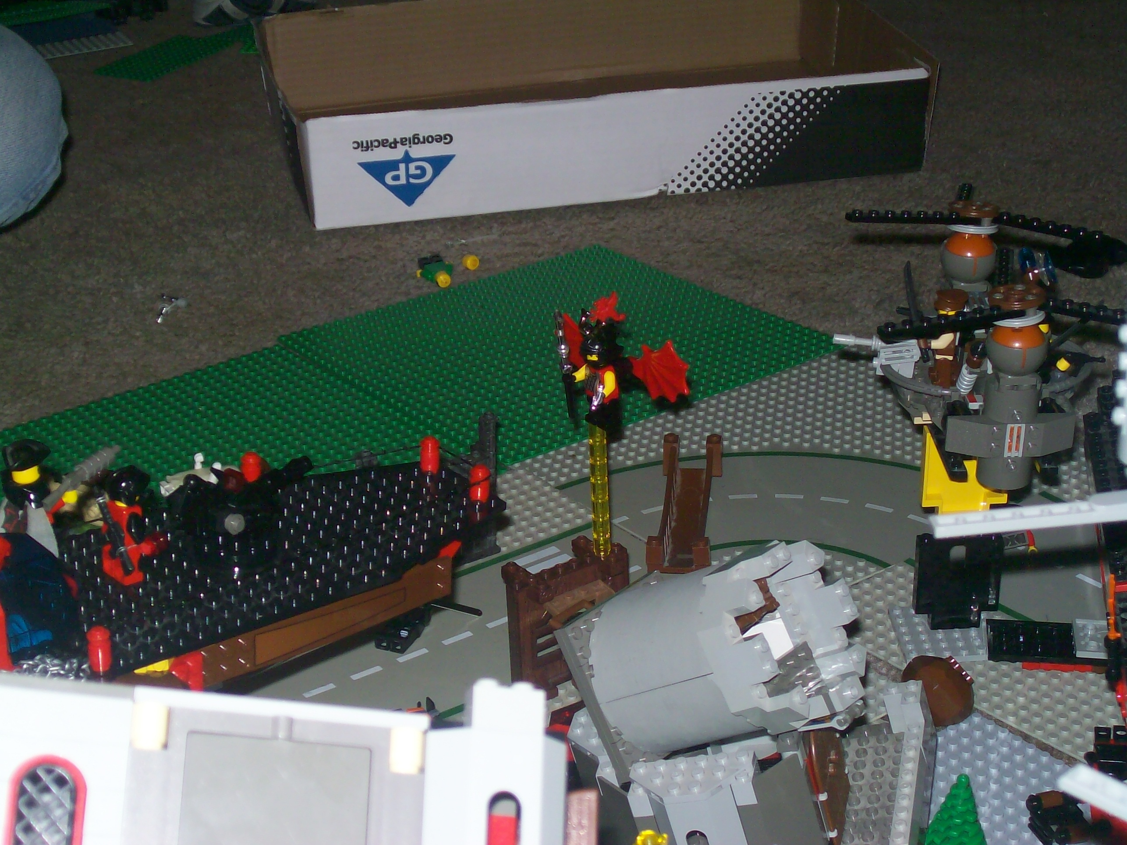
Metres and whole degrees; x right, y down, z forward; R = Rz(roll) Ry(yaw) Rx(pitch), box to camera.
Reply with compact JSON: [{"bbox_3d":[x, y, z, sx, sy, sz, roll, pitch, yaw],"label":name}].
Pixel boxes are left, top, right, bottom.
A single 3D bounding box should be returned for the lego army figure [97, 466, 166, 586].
[{"bbox_3d":[-0.160,0.036,0.834,0.019,0.043,0.019,-17,31,-38],"label":"lego army figure"}]

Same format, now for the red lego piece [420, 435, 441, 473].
[{"bbox_3d":[-0.055,0.013,0.936,0.008,0.015,0.008,3,24,-1],"label":"red lego piece"}]

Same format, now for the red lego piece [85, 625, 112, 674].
[{"bbox_3d":[-0.158,0.077,0.776,0.008,0.015,0.008,3,24,-1],"label":"red lego piece"}]

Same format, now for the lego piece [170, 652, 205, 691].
[{"bbox_3d":[-0.131,0.087,0.794,0.013,0.015,0.007,-17,31,-38],"label":"lego piece"}]

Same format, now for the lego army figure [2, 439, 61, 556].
[{"bbox_3d":[-0.198,0.029,0.842,0.023,0.046,0.018,13,26,21],"label":"lego army figure"}]

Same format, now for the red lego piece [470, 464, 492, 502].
[{"bbox_3d":[-0.033,0.023,0.914,0.008,0.015,0.008,3,24,-1],"label":"red lego piece"}]

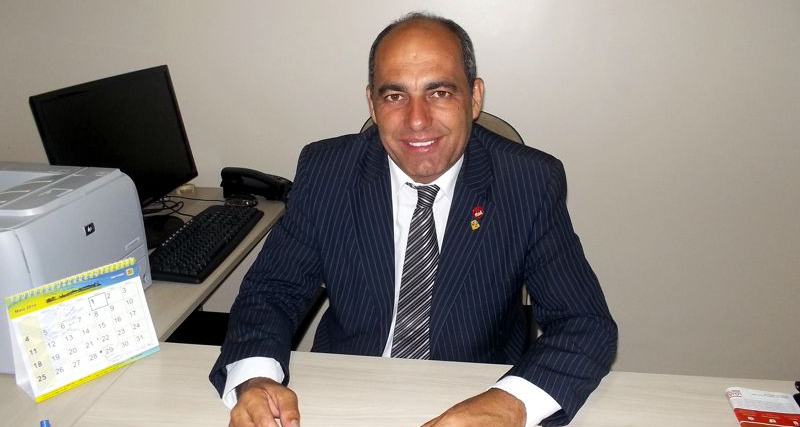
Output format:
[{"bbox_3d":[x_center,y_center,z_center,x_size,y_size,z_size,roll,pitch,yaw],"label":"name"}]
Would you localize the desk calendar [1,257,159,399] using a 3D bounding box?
[{"bbox_3d":[-0.498,0.172,1.058,0.074,0.160,0.200,16,25,40],"label":"desk calendar"}]

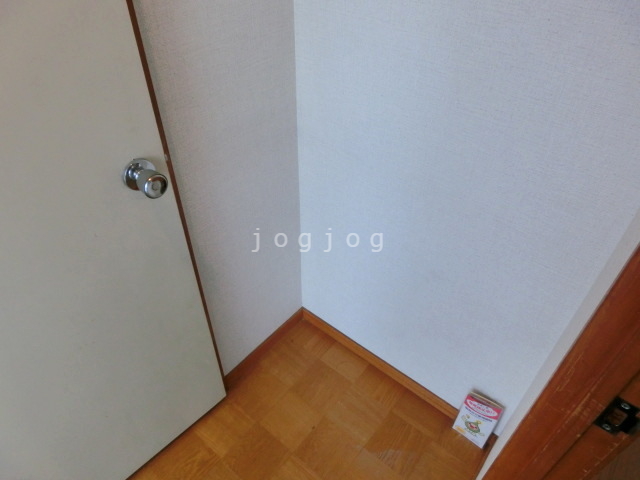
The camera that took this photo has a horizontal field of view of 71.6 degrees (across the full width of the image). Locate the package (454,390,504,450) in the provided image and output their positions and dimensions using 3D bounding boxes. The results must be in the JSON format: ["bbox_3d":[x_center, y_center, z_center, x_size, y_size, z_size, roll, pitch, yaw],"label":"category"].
[{"bbox_3d":[0.467,0.534,1.320,0.096,0.189,0.017,26,41,26],"label":"package"}]

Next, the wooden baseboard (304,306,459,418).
[{"bbox_3d":[0.219,0.433,1.528,0.752,0.059,0.010,29,49,29],"label":"wooden baseboard"}]

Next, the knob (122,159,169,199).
[{"bbox_3d":[-0.318,-0.109,0.823,0.062,0.065,0.065,32,50,31],"label":"knob"}]

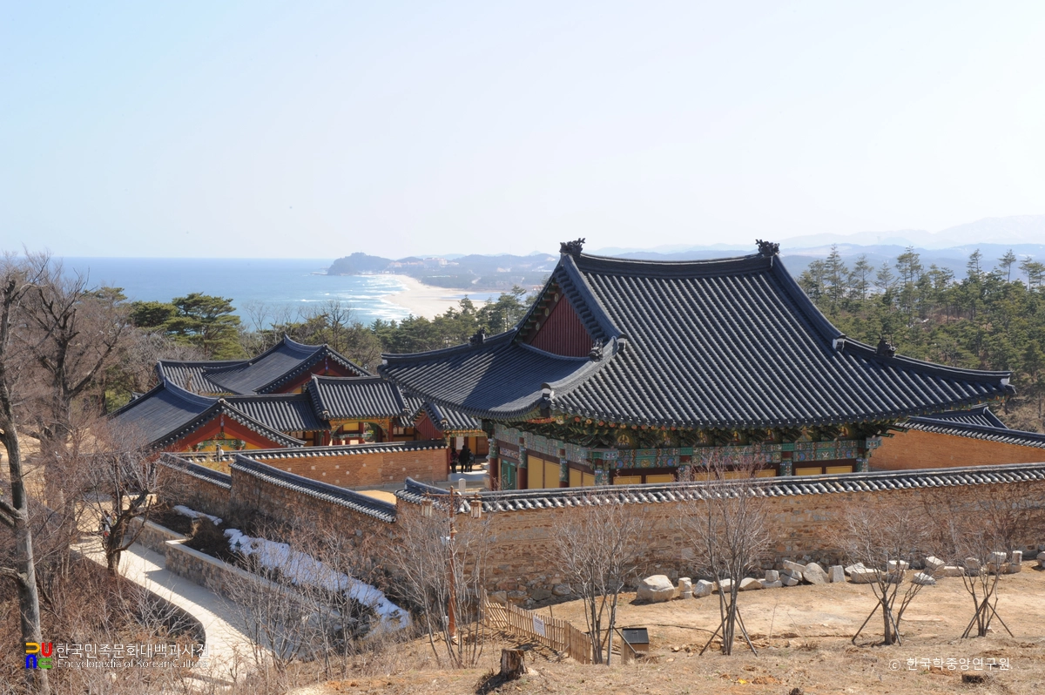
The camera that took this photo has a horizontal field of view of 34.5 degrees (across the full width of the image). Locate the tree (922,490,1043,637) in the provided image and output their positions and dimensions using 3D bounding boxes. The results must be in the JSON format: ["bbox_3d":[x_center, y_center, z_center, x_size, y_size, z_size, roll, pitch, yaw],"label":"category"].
[{"bbox_3d":[13.680,6.380,50.000,3.520,4.497,3.520,0,3,0],"label":"tree"}]

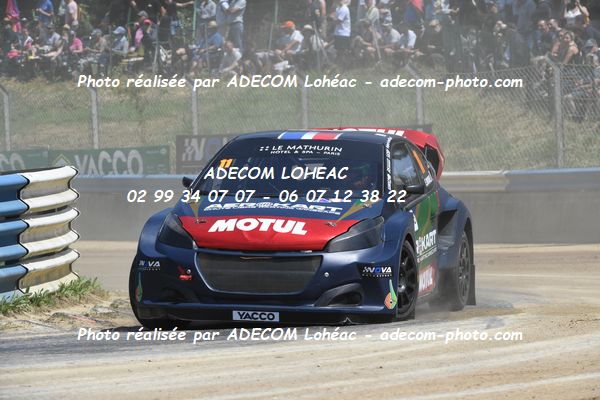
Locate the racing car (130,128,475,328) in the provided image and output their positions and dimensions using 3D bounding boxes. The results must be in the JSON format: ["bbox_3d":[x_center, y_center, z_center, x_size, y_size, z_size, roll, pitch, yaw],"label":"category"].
[{"bbox_3d":[0.065,0.160,30.500,1.830,1.390,4.000,1,1,11],"label":"racing car"}]

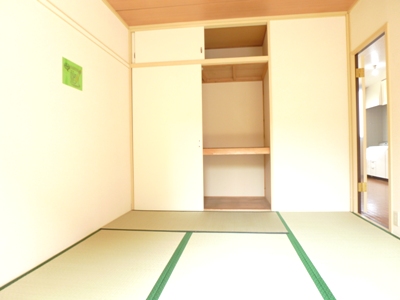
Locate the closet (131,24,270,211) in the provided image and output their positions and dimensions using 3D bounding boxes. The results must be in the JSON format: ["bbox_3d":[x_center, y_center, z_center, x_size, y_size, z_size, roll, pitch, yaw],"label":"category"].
[{"bbox_3d":[0.033,-0.378,3.784,1.706,2.241,0.770,-1,0,8],"label":"closet"}]

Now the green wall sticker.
[{"bbox_3d":[-1.036,-0.614,2.263,0.010,0.204,0.270,-1,0,8],"label":"green wall sticker"}]

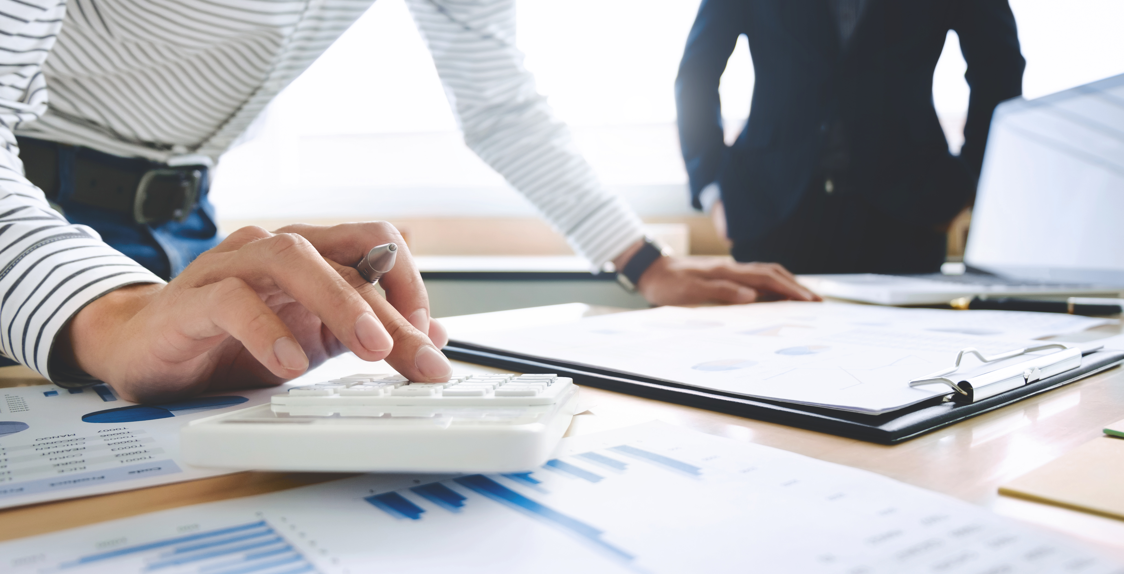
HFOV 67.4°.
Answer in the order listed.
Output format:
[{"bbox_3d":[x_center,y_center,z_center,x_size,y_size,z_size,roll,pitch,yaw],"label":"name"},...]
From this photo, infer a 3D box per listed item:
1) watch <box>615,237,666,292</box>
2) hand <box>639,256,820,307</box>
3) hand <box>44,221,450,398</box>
[{"bbox_3d":[0.077,-0.022,0.835,0.038,0.052,0.060,38,3,-15],"label":"watch"},{"bbox_3d":[0.167,-0.011,0.853,0.178,0.054,0.092,-1,4,-14],"label":"hand"},{"bbox_3d":[-0.138,0.009,0.380,0.168,0.080,0.098,1,4,10],"label":"hand"}]

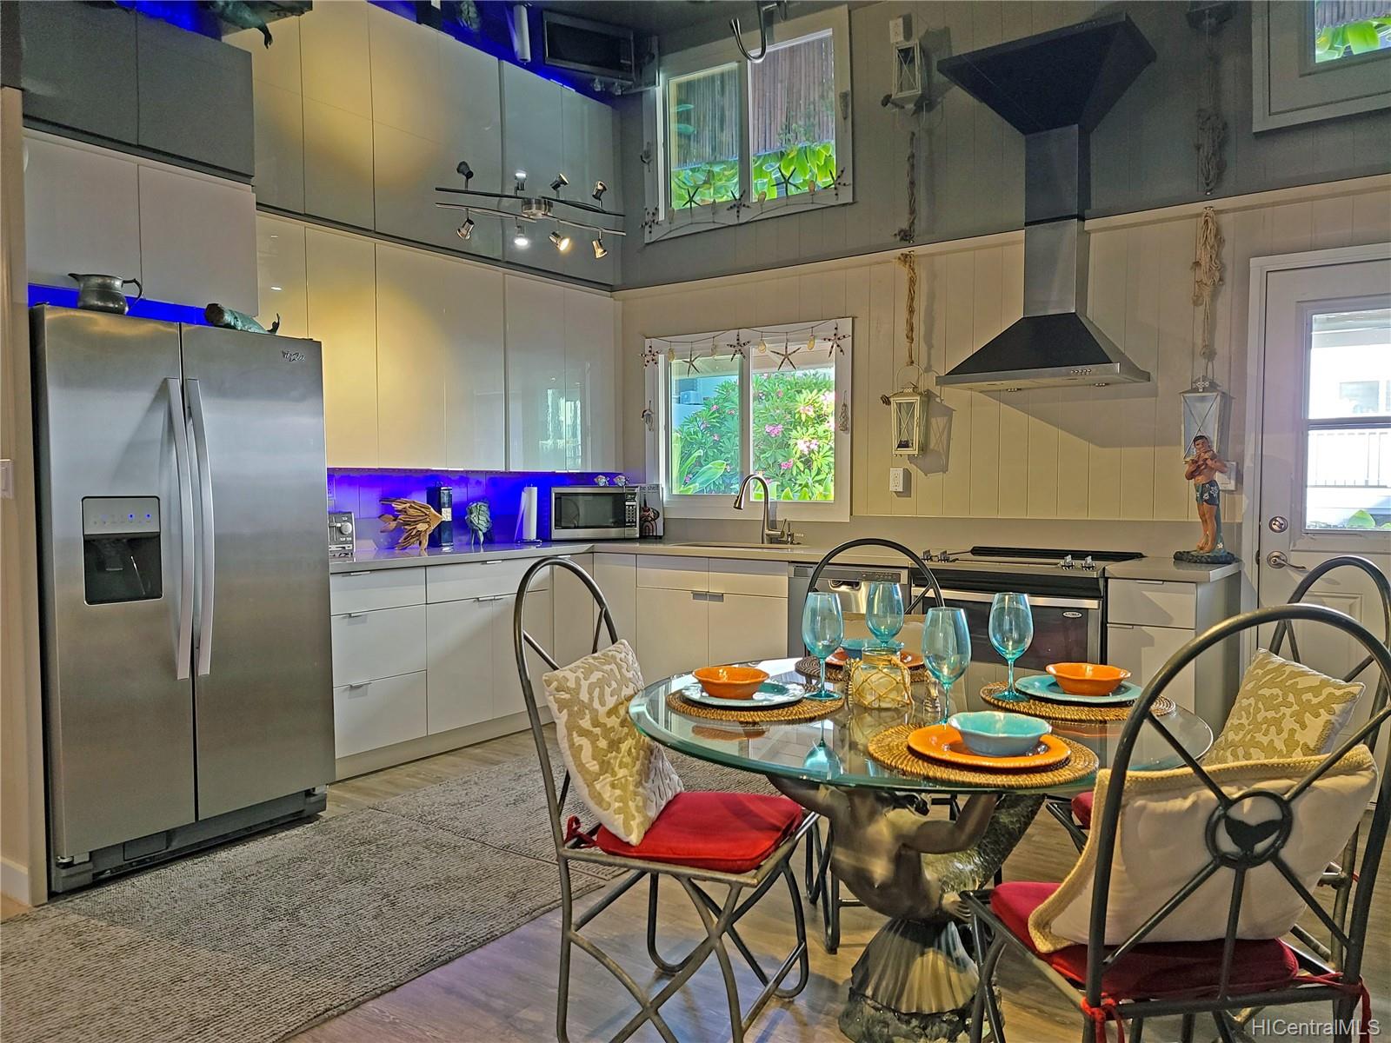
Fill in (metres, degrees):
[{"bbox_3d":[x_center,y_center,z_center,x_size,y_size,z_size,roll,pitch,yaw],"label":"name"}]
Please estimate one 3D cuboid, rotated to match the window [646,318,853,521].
[{"bbox_3d":[0.255,-0.526,5.451,1.332,1.032,0.100,1,3,37],"label":"window"}]

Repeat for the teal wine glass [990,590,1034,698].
[{"bbox_3d":[0.675,0.264,2.145,0.092,0.223,0.092,0,2,0],"label":"teal wine glass"}]

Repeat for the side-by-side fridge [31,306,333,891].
[{"bbox_3d":[-1.908,0.236,3.527,0.860,1.762,0.900,1,3,37],"label":"side-by-side fridge"}]

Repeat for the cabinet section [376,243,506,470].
[{"bbox_3d":[-1.360,-0.756,4.959,0.380,1.013,0.768,1,3,37],"label":"cabinet section"}]

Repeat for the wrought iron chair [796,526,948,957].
[{"bbox_3d":[0.537,0.597,2.882,0.440,1.070,0.510,0,2,5],"label":"wrought iron chair"}]

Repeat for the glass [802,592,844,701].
[{"bbox_3d":[0.275,0.265,2.168,0.092,0.223,0.092,0,2,0],"label":"glass"}]

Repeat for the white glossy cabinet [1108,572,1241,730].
[{"bbox_3d":[1.899,0.648,4.016,0.330,0.874,0.620,1,3,36],"label":"white glossy cabinet"}]

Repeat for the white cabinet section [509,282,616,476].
[{"bbox_3d":[-0.871,-0.784,5.611,0.380,1.013,0.861,1,3,37],"label":"white cabinet section"}]

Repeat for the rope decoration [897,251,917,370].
[{"bbox_3d":[1.024,-1.019,4.843,0.085,0.535,0.060,1,3,36],"label":"rope decoration"}]

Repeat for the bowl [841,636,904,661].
[{"bbox_3d":[0.454,0.318,2.582,0.165,0.056,0.165,0,2,0],"label":"bowl"}]

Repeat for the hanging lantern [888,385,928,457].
[{"bbox_3d":[1.053,-0.481,4.915,0.145,0.335,0.145,1,3,36],"label":"hanging lantern"}]

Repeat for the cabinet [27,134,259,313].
[{"bbox_3d":[-2.151,-1.010,3.645,0.600,0.479,0.842,1,3,37],"label":"cabinet"}]

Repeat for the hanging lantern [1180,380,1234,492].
[{"bbox_3d":[2.030,-0.370,3.980,0.170,0.385,0.170,1,2,30],"label":"hanging lantern"}]

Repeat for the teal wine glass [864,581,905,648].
[{"bbox_3d":[0.475,0.267,2.510,0.097,0.234,0.097,1,3,36],"label":"teal wine glass"}]

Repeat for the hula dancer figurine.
[{"bbox_3d":[2.018,-0.083,3.976,0.230,0.494,0.170,1,2,31],"label":"hula dancer figurine"}]

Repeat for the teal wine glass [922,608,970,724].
[{"bbox_3d":[0.466,0.275,1.863,0.092,0.223,0.092,0,2,0],"label":"teal wine glass"}]

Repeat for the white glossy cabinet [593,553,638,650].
[{"bbox_3d":[-0.249,0.559,5.460,0.297,0.780,0.560,1,3,37],"label":"white glossy cabinet"}]

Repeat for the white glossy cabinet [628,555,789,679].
[{"bbox_3d":[0.250,0.613,5.217,0.911,0.874,0.620,1,3,36],"label":"white glossy cabinet"}]

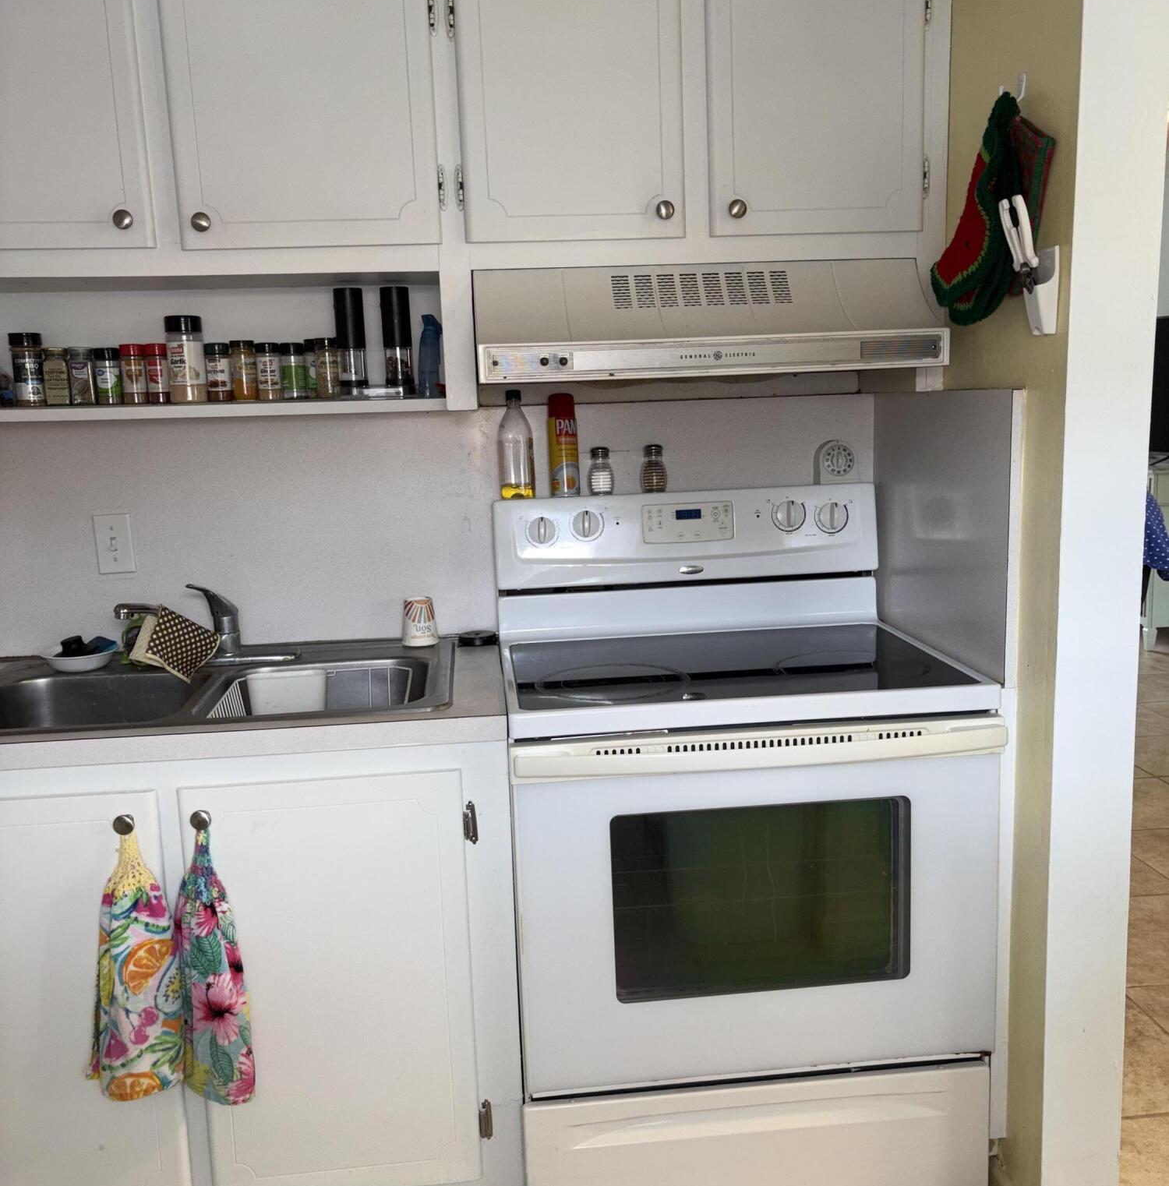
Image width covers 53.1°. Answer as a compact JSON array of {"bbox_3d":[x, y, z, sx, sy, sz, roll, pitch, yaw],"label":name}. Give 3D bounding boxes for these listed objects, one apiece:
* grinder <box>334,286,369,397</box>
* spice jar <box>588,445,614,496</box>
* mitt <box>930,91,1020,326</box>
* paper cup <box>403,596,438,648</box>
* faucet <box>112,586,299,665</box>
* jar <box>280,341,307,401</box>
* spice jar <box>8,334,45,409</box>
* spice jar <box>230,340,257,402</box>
[{"bbox_3d":[-0.416,-0.448,2.080,0.052,0.183,0.052,-3,9,-5],"label":"grinder"},{"bbox_3d":[0.033,-0.238,2.289,0.051,0.092,0.051,-3,9,-5],"label":"spice jar"},{"bbox_3d":[0.596,-0.580,1.794,0.090,0.325,0.210,-3,10,-5],"label":"mitt"},{"bbox_3d":[-0.316,0.054,2.247,0.072,0.087,0.072,-3,9,-5],"label":"paper cup"},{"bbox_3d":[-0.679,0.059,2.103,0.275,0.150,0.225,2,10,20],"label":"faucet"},{"bbox_3d":[-0.514,-0.392,2.074,0.043,0.098,0.043,-3,9,-5],"label":"jar"},{"bbox_3d":[-0.985,-0.395,2.075,0.053,0.127,0.053,-7,11,-29],"label":"spice jar"},{"bbox_3d":[-0.613,-0.400,2.110,0.043,0.105,0.043,-2,10,0],"label":"spice jar"}]

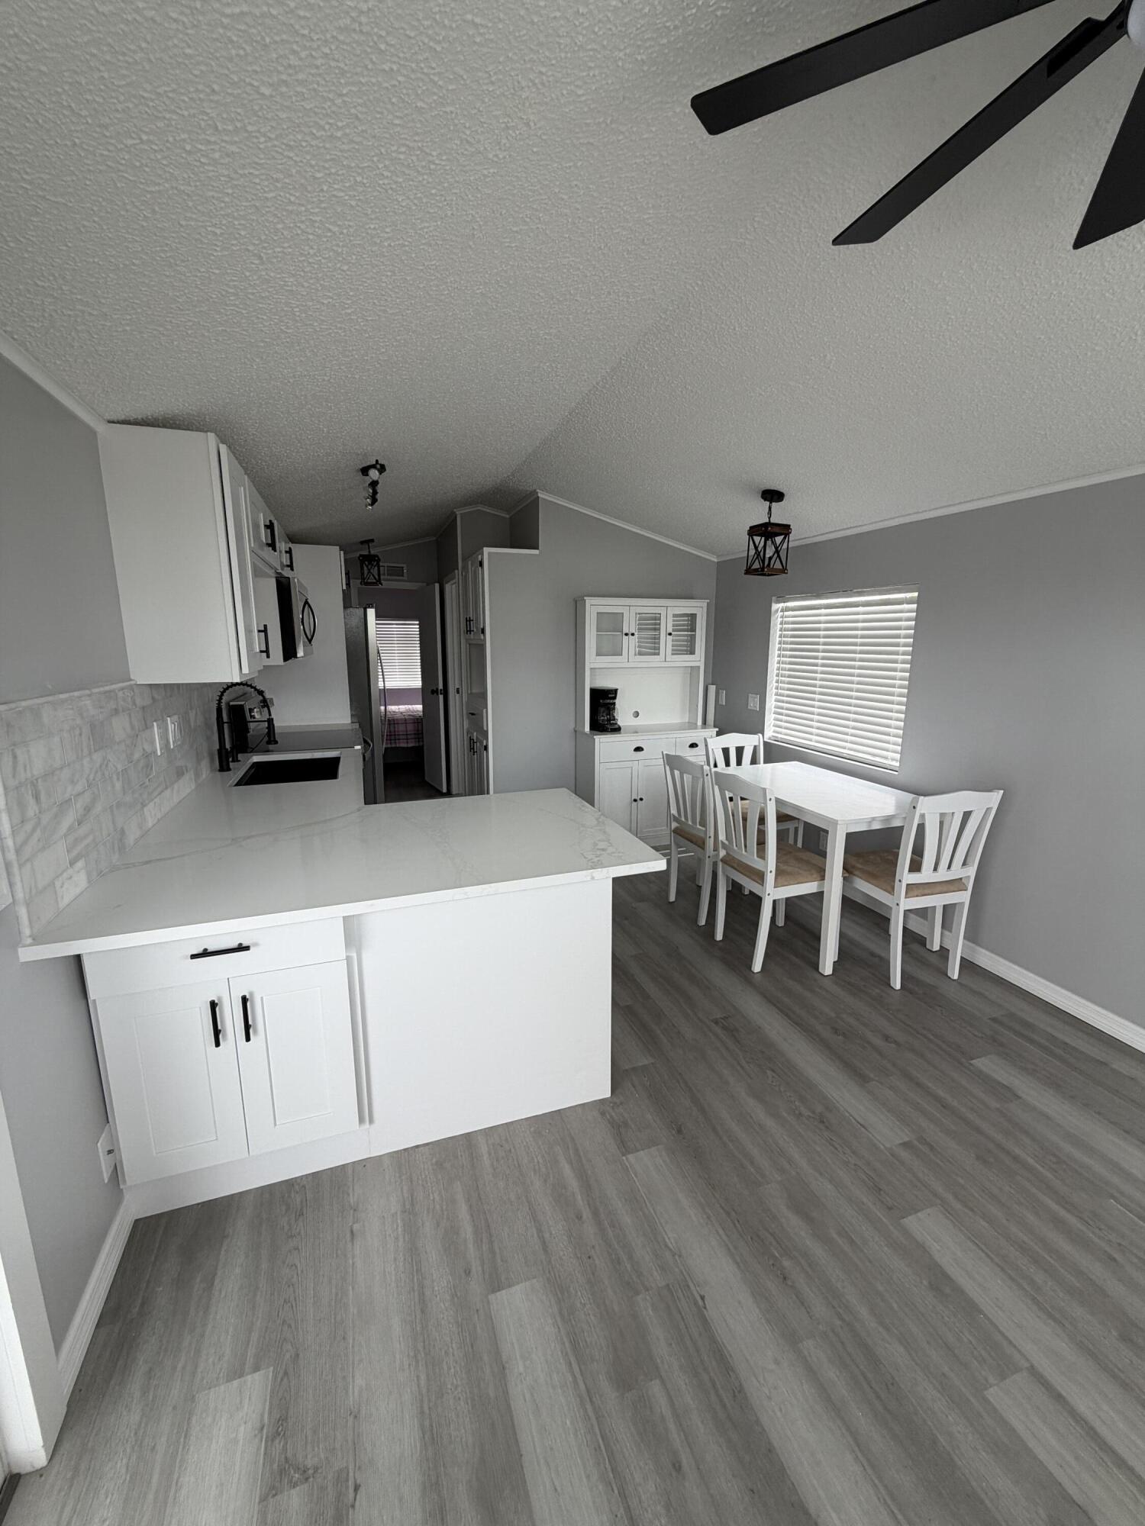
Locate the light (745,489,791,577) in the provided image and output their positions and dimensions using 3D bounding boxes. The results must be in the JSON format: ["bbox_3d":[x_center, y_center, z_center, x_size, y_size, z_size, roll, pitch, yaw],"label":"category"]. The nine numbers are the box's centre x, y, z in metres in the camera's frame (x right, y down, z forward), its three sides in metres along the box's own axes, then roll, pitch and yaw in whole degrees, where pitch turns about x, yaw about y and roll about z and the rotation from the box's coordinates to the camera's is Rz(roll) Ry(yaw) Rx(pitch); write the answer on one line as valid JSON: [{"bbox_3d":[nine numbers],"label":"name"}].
[{"bbox_3d":[1.030,-1.212,3.231,0.175,0.415,0.175,-4,12,-19],"label":"light"}]

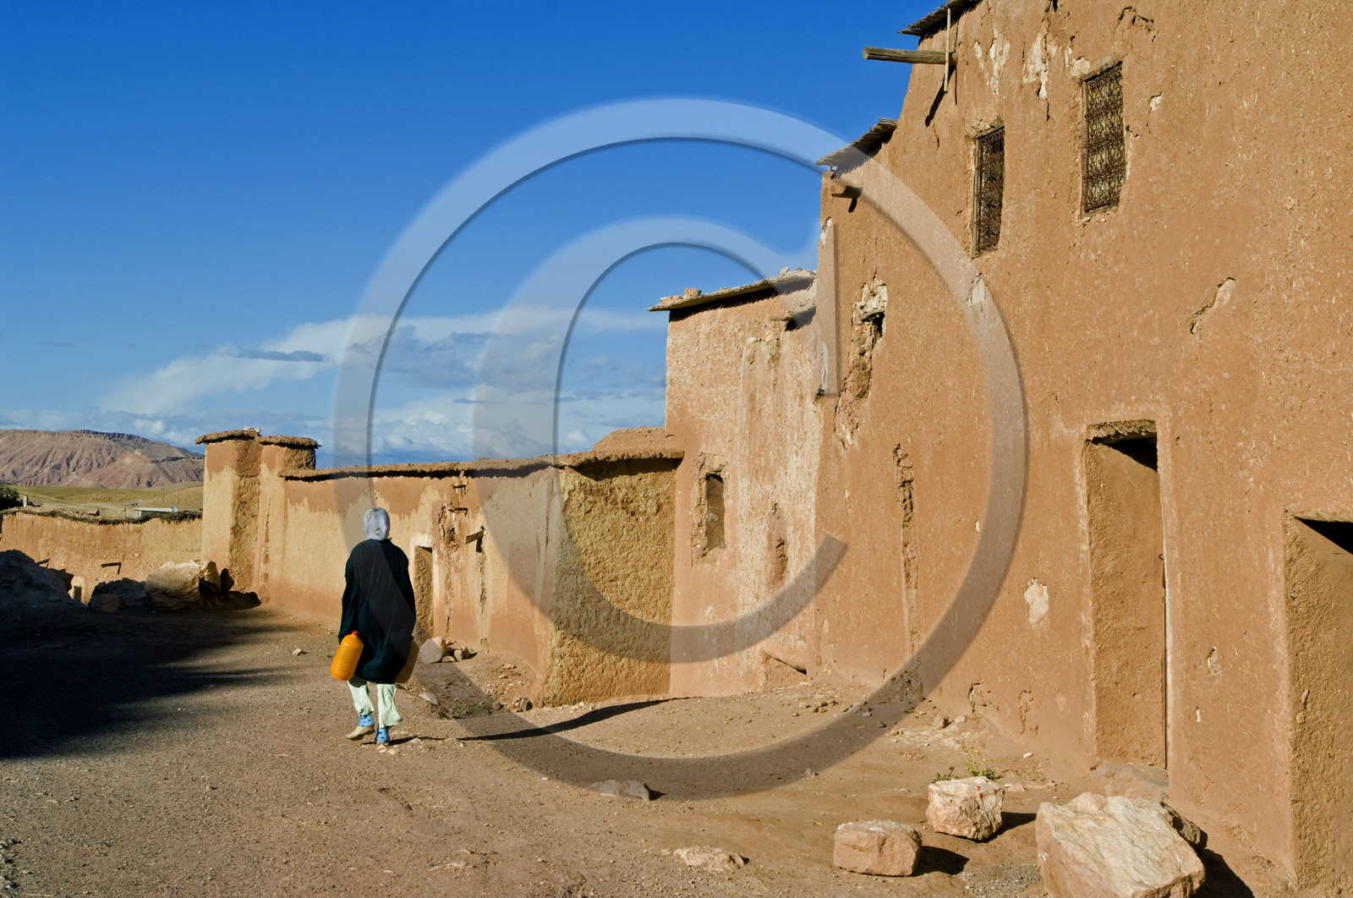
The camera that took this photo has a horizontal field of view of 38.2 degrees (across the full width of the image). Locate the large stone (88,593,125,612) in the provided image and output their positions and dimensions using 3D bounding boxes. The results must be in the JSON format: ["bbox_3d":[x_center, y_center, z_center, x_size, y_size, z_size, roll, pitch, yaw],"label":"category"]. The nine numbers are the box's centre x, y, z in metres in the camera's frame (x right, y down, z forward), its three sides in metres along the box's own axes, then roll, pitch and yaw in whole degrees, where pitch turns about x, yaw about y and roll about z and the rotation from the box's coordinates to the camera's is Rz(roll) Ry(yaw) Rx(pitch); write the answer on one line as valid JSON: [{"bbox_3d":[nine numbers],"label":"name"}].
[{"bbox_3d":[-8.229,2.221,28.200,0.497,0.244,0.397,0,-1,-14],"label":"large stone"}]

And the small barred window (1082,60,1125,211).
[{"bbox_3d":[2.697,-1.929,12.211,0.080,0.884,0.666,0,-1,-10],"label":"small barred window"}]

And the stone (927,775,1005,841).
[{"bbox_3d":[1.364,1.691,9.200,0.300,0.252,0.270,0,-1,25],"label":"stone"}]

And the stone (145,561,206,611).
[{"bbox_3d":[-7.330,2.016,28.600,0.858,0.699,0.643,0,-1,-14],"label":"stone"}]

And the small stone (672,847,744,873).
[{"bbox_3d":[0.142,1.798,8.550,0.295,0.069,0.177,0,-1,8],"label":"small stone"}]

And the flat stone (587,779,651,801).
[{"bbox_3d":[-0.309,1.863,10.650,0.310,0.090,0.190,0,-1,20],"label":"flat stone"}]

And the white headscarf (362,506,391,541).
[{"bbox_3d":[-2.037,0.509,13.250,0.190,0.235,0.220,0,-1,-12],"label":"white headscarf"}]

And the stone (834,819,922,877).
[{"bbox_3d":[0.879,1.735,8.500,0.366,0.186,0.274,0,-1,10],"label":"stone"}]

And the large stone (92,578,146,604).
[{"bbox_3d":[-8.304,2.140,29.200,0.830,0.398,0.622,0,-1,-14],"label":"large stone"}]

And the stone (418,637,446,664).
[{"bbox_3d":[-2.269,1.869,18.100,0.250,0.240,0.250,0,-1,0],"label":"stone"}]

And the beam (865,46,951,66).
[{"bbox_3d":[1.801,-3.048,15.124,0.710,0.100,0.100,0,-1,-10],"label":"beam"}]

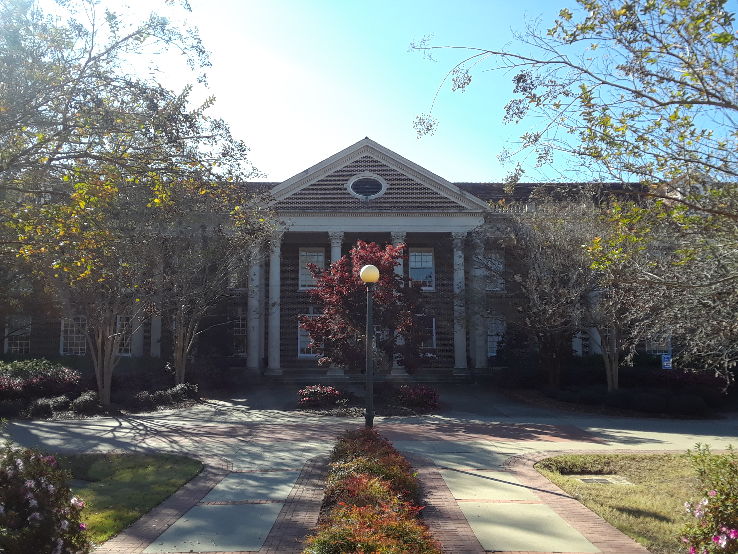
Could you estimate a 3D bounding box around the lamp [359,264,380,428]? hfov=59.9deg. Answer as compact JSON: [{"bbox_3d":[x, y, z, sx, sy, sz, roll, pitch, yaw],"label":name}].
[{"bbox_3d":[0.010,1.250,10.200,0.320,2.920,0.320,0,-6,0],"label":"lamp"}]

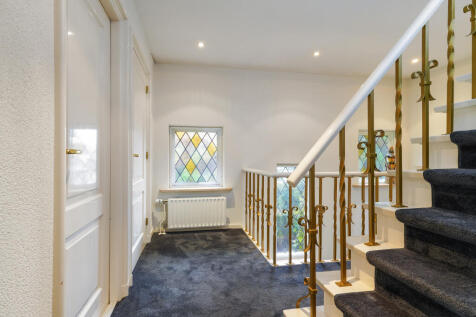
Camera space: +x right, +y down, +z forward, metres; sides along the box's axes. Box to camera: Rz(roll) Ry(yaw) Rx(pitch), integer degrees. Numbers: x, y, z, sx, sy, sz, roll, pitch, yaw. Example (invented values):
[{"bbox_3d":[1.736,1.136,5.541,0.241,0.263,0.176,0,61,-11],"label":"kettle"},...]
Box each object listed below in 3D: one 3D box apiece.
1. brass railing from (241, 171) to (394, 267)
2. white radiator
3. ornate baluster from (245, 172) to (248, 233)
[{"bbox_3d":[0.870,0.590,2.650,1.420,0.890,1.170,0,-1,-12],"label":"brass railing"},{"bbox_3d":[-0.560,0.745,2.910,0.770,0.410,0.100,0,-1,-12],"label":"white radiator"},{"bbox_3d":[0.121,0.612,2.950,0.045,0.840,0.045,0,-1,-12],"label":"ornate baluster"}]

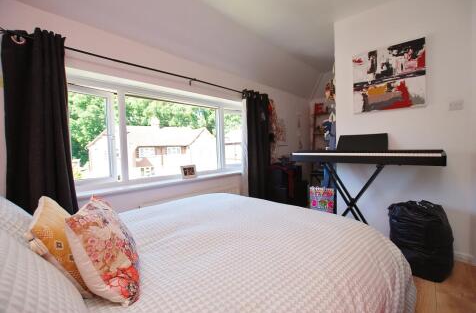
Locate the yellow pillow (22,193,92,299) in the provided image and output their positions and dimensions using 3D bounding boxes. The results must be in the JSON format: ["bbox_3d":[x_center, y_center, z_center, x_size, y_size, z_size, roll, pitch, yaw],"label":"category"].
[{"bbox_3d":[-0.698,0.354,0.810,0.130,0.345,0.345,-34,28,-27],"label":"yellow pillow"}]

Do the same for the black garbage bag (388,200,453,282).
[{"bbox_3d":[1.496,0.639,1.652,0.440,0.540,0.410,-4,3,-44],"label":"black garbage bag"}]

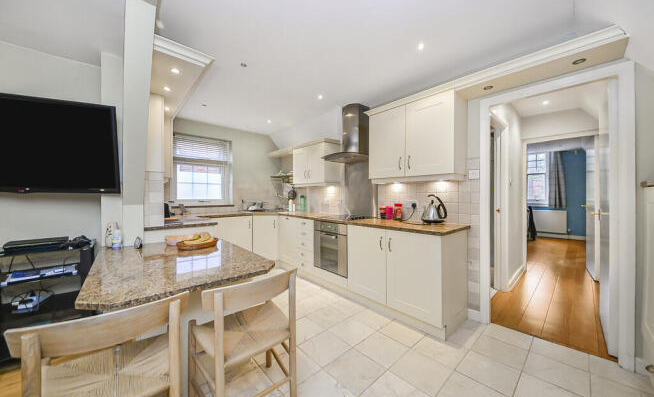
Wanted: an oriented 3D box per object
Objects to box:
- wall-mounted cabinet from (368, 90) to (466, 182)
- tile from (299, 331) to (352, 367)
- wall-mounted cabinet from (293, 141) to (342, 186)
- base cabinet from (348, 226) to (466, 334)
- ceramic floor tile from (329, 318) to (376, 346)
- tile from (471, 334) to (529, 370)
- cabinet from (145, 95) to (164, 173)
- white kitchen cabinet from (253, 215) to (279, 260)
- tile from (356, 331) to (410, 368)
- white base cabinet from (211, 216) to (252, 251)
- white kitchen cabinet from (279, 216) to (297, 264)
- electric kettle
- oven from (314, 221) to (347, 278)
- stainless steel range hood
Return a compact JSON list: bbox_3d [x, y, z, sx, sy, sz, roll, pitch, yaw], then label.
[{"bbox_3d":[0.929,-0.569,2.348,0.346,0.780,0.908,0,0,-42],"label":"wall-mounted cabinet"},{"bbox_3d":[-0.014,1.167,1.712,0.314,0.010,0.303,0,0,-42],"label":"tile"},{"bbox_3d":[-0.186,-0.515,3.574,0.349,0.654,0.798,0,0,-42],"label":"wall-mounted cabinet"},{"bbox_3d":[0.791,0.729,2.275,0.621,0.872,0.992,0,0,-42],"label":"base cabinet"},{"bbox_3d":[0.224,1.178,1.926,0.310,0.010,0.303,-1,1,-43],"label":"ceramic floor tile"},{"bbox_3d":[1.329,1.172,1.682,0.314,0.010,0.303,0,0,-42],"label":"tile"},{"bbox_3d":[-1.809,-0.605,2.136,0.310,0.730,0.400,-1,1,-43],"label":"cabinet"},{"bbox_3d":[-1.126,0.674,3.583,0.460,0.800,0.550,-1,1,-43],"label":"white kitchen cabinet"},{"bbox_3d":[0.430,1.169,1.705,0.314,0.010,0.303,0,0,-42],"label":"tile"},{"bbox_3d":[-1.534,0.721,3.271,0.598,0.872,0.600,0,0,-42],"label":"white base cabinet"},{"bbox_3d":[-0.382,0.725,3.567,0.621,0.872,0.511,0,0,-42],"label":"white kitchen cabinet"},{"bbox_3d":[1.071,0.113,2.181,0.250,0.285,0.200,0,1,35],"label":"electric kettle"},{"bbox_3d":[0.232,0.590,2.839,0.570,0.599,0.597,0,0,-42],"label":"oven"},{"bbox_3d":[0.300,-0.868,2.874,0.500,0.720,0.610,-1,1,-43],"label":"stainless steel range hood"}]

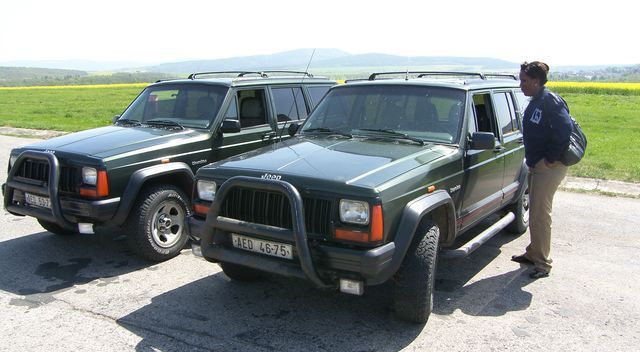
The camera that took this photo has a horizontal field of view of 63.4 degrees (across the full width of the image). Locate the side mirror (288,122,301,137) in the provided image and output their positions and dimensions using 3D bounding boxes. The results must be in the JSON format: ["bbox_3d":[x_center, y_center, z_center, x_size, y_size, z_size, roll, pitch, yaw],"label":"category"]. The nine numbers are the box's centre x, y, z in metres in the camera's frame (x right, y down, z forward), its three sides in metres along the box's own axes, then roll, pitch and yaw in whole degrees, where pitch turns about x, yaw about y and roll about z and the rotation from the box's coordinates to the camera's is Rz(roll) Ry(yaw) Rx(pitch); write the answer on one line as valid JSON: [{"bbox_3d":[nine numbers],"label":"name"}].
[{"bbox_3d":[-0.241,-0.443,4.930,0.090,0.140,0.170,-9,13,-43],"label":"side mirror"}]

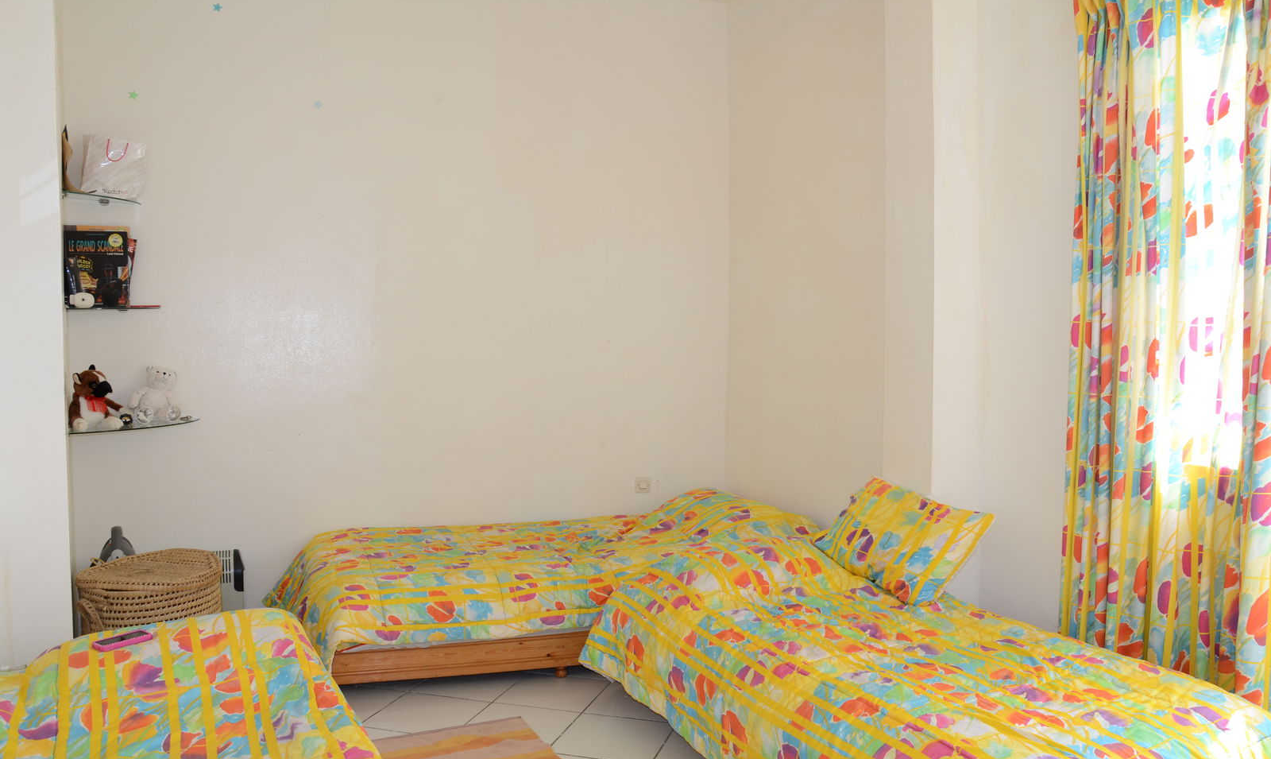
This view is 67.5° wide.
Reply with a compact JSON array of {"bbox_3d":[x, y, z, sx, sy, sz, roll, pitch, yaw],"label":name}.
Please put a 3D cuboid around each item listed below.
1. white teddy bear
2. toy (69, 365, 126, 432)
[{"bbox_3d":[-1.951,0.063,3.870,0.185,0.225,0.150,-2,3,-33],"label":"white teddy bear"},{"bbox_3d":[-2.116,0.072,3.740,0.170,0.250,0.180,2,3,44],"label":"toy"}]

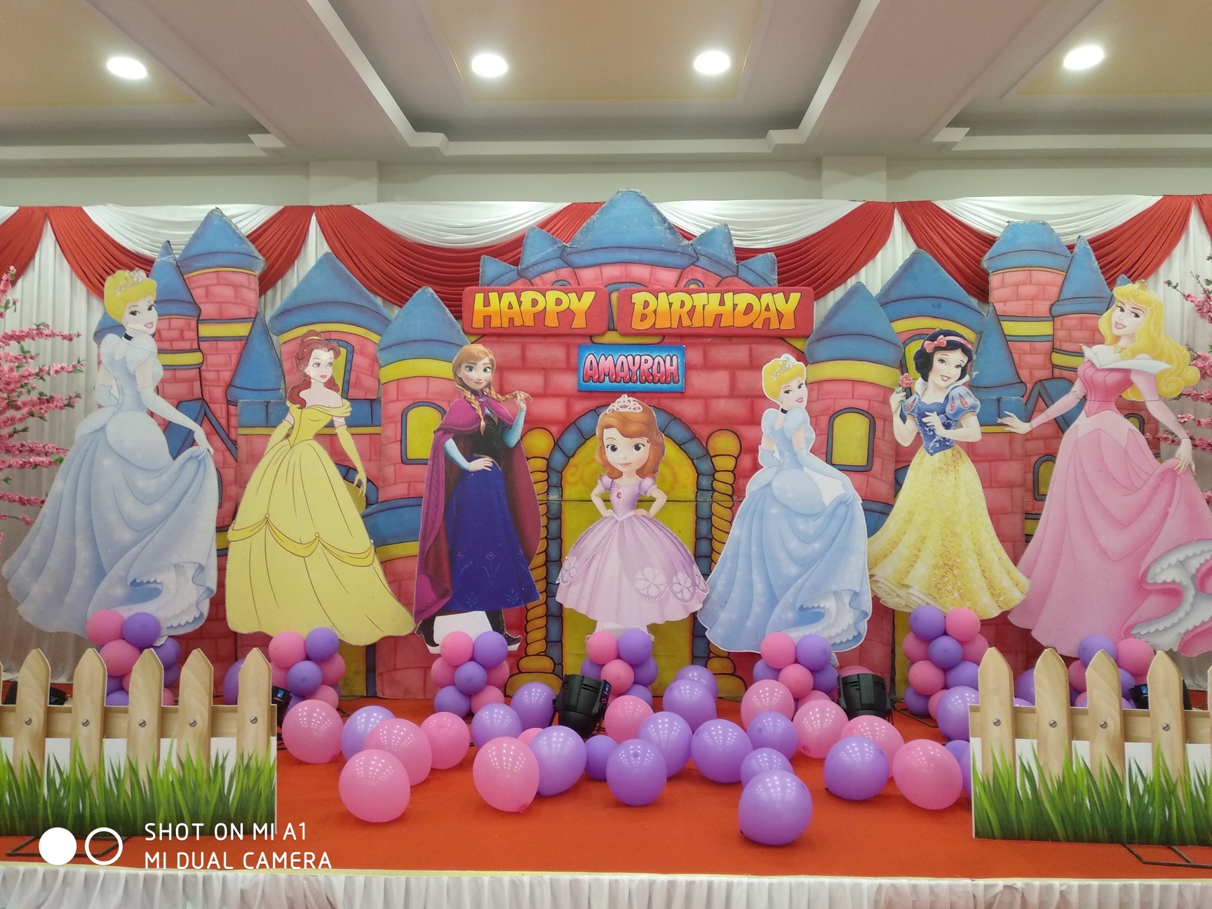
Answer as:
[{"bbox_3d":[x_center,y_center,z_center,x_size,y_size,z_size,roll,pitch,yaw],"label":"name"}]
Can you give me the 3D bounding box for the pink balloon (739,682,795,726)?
[{"bbox_3d":[0.695,1.089,3.906,0.232,0.240,0.243,0,0,0],"label":"pink balloon"}]

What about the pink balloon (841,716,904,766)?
[{"bbox_3d":[0.981,1.079,3.351,0.237,0.237,0.237,0,0,0],"label":"pink balloon"}]

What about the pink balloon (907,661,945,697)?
[{"bbox_3d":[1.440,1.012,4.095,0.168,0.160,0.172,0,0,0],"label":"pink balloon"}]

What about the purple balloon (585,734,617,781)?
[{"bbox_3d":[0.002,1.117,3.351,0.160,0.169,0.170,0,0,0],"label":"purple balloon"}]

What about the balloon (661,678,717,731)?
[{"bbox_3d":[0.383,1.149,4.160,0.248,0.260,0.248,0,0,2],"label":"balloon"}]

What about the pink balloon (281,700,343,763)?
[{"bbox_3d":[-1.148,1.083,3.560,0.225,0.234,0.229,0,-1,2],"label":"pink balloon"}]

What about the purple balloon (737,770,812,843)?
[{"bbox_3d":[0.529,1.099,2.832,0.228,0.228,0.233,0,-1,2],"label":"purple balloon"}]

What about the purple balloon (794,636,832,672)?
[{"bbox_3d":[1.000,0.948,4.370,0.168,0.173,0.168,0,0,0],"label":"purple balloon"}]

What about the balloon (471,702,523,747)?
[{"bbox_3d":[-0.469,1.170,3.900,0.216,0.227,0.216,0,0,2],"label":"balloon"}]

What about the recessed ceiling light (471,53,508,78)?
[{"bbox_3d":[-0.569,-1.900,4.450,0.172,0.040,0.172,0,0,2],"label":"recessed ceiling light"}]

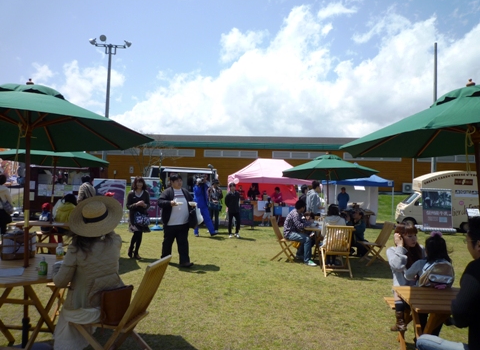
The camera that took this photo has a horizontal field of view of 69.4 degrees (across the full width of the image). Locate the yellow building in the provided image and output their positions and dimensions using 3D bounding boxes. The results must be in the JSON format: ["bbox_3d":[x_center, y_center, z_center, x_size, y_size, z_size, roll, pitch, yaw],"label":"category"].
[{"bbox_3d":[4.032,-0.964,36.599,36.000,4.800,11.000,2,-3,5],"label":"yellow building"}]

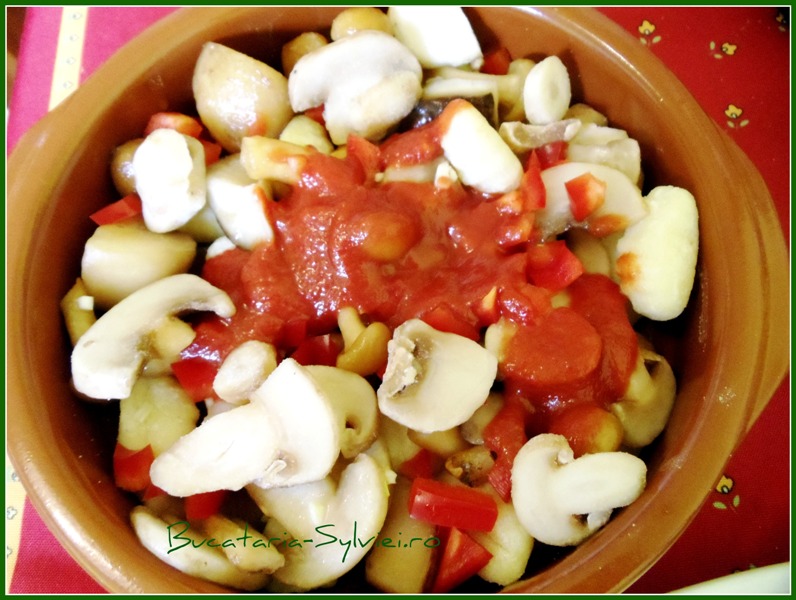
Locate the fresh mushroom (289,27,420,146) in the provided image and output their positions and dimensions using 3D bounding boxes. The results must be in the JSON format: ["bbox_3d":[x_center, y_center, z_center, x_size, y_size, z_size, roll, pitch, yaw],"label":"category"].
[{"bbox_3d":[-0.016,-0.076,0.364,0.045,0.021,0.037,-17,81,2],"label":"fresh mushroom"}]

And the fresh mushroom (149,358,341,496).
[{"bbox_3d":[-0.047,0.043,0.322,0.060,0.026,0.037,-23,83,-10],"label":"fresh mushroom"}]

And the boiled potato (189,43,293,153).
[{"bbox_3d":[-0.057,-0.074,0.371,0.030,0.029,0.040,-27,96,-13],"label":"boiled potato"}]

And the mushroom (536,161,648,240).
[{"bbox_3d":[0.068,-0.035,0.353,0.039,0.017,0.027,9,91,9],"label":"mushroom"}]

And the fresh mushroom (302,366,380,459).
[{"bbox_3d":[-0.022,0.037,0.335,0.033,0.016,0.030,39,81,4],"label":"fresh mushroom"}]

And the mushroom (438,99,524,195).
[{"bbox_3d":[0.030,-0.053,0.355,0.018,0.021,0.034,-30,90,5],"label":"mushroom"}]

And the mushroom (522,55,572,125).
[{"bbox_3d":[0.053,-0.075,0.360,0.010,0.016,0.025,8,103,45],"label":"mushroom"}]

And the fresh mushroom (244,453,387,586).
[{"bbox_3d":[-0.025,0.068,0.316,0.038,0.014,0.043,42,79,0],"label":"fresh mushroom"}]

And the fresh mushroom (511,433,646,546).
[{"bbox_3d":[0.054,0.057,0.304,0.038,0.013,0.032,-12,72,6],"label":"fresh mushroom"}]

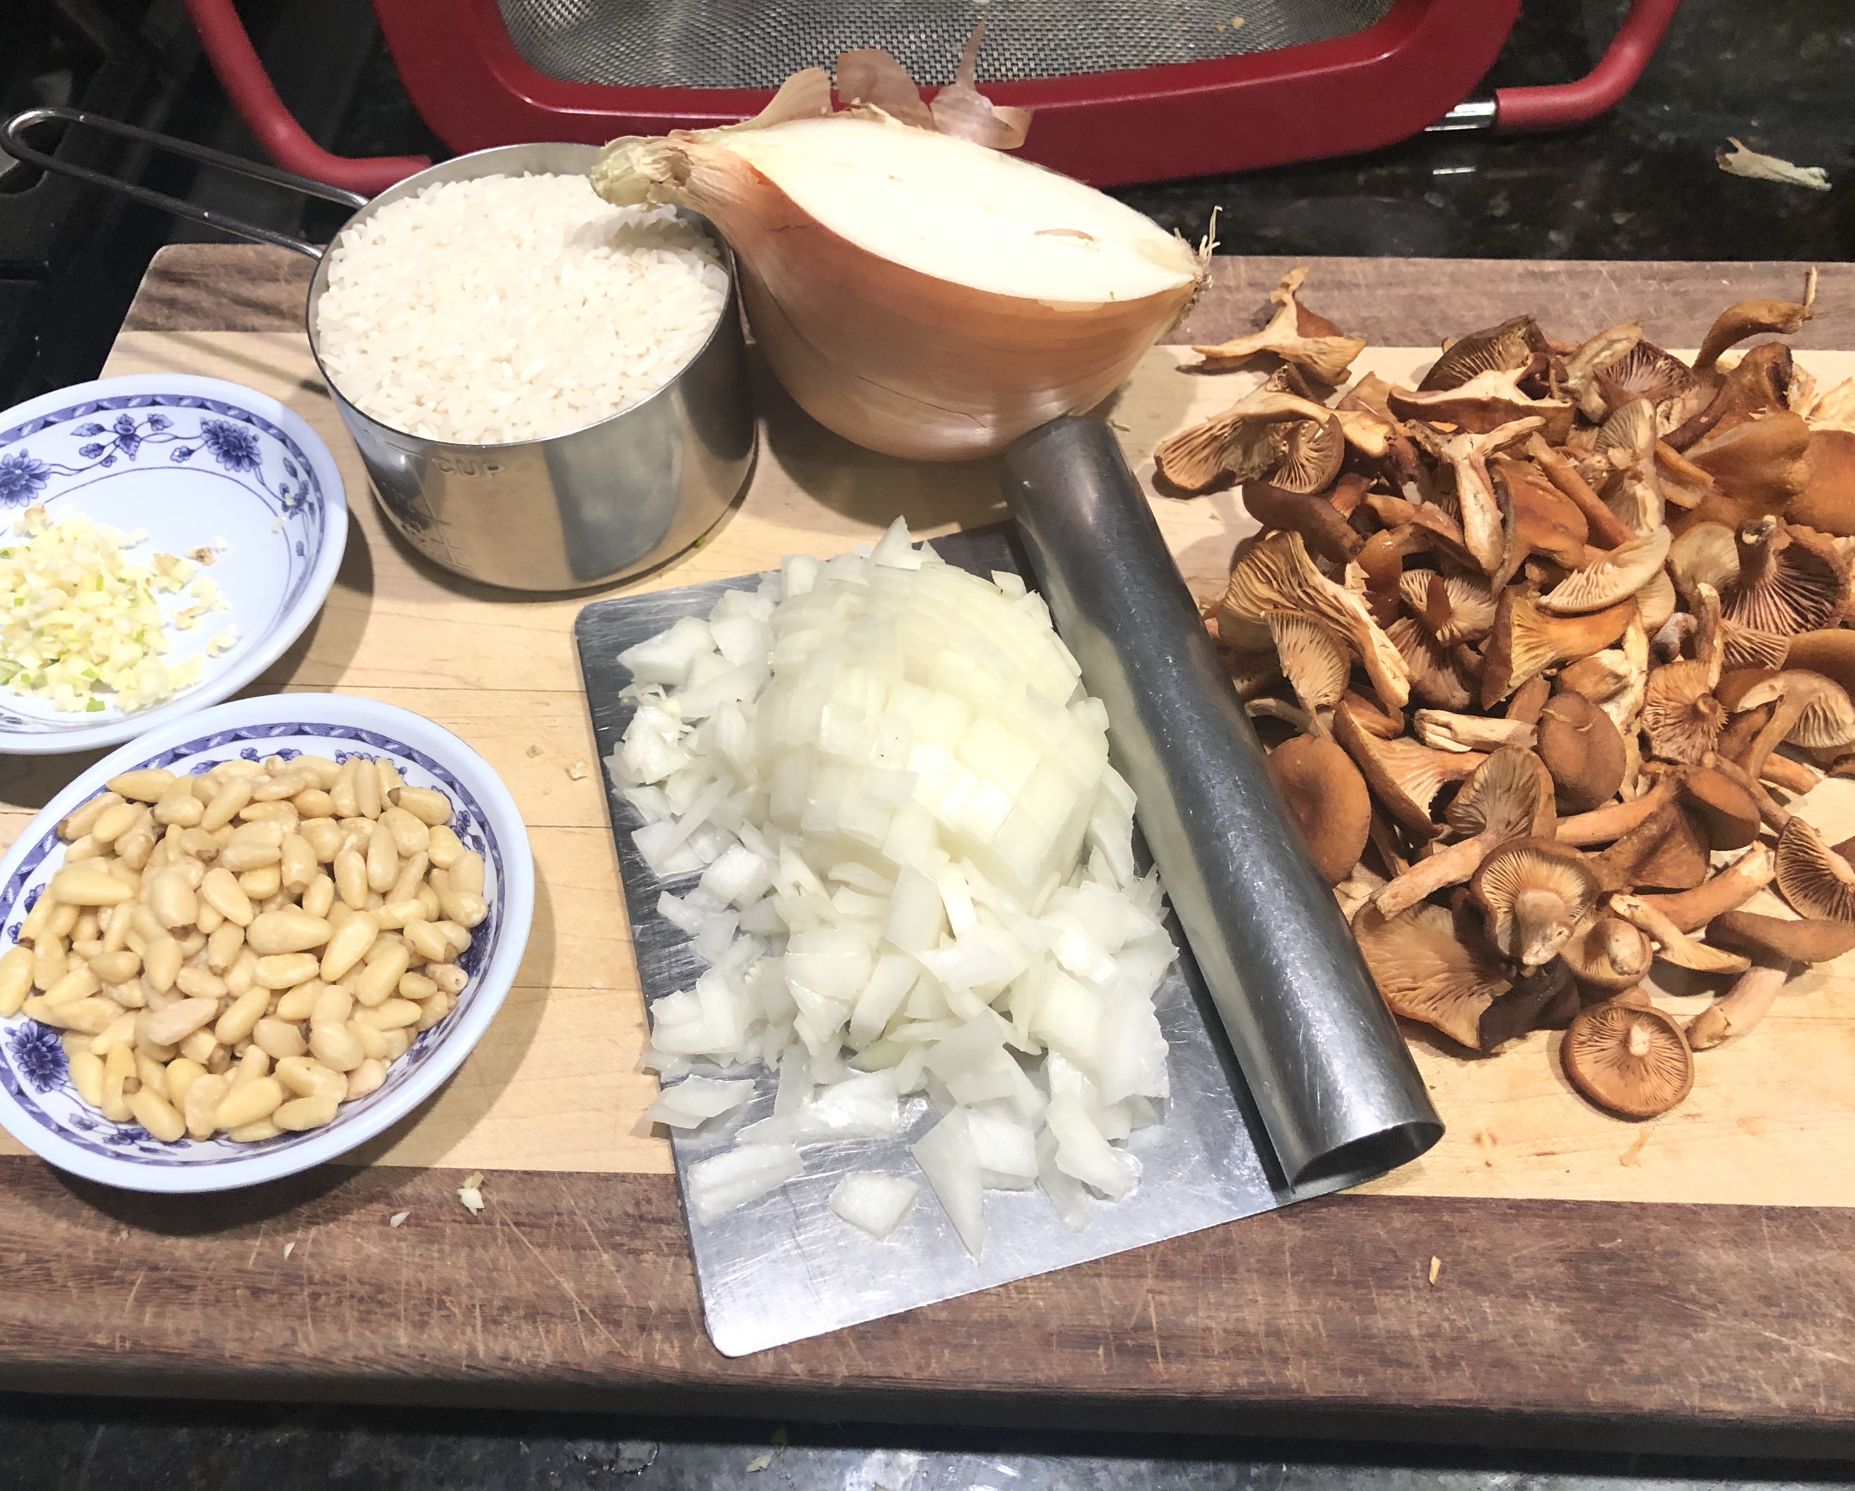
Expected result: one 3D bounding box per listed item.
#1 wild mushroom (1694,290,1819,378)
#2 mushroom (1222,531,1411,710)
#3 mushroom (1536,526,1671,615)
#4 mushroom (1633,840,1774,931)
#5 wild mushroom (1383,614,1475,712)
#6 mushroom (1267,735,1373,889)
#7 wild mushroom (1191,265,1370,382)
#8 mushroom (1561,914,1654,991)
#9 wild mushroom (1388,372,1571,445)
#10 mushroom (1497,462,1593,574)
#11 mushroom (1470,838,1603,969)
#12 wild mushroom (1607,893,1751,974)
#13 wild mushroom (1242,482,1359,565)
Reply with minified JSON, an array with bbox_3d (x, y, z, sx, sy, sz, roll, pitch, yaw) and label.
[{"bbox_3d":[0.179,-0.089,0.349,0.028,0.012,0.012,-31,24,2],"label":"wild mushroom"},{"bbox_3d":[0.074,-0.024,0.306,0.040,0.018,0.027,40,90,18],"label":"mushroom"},{"bbox_3d":[0.126,-0.033,0.299,0.026,0.010,0.017,-31,24,0],"label":"mushroom"},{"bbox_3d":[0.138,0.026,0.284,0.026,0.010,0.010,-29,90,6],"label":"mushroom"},{"bbox_3d":[0.095,-0.015,0.305,0.020,0.014,0.019,-1,75,6],"label":"wild mushroom"},{"bbox_3d":[0.069,0.011,0.288,0.021,0.013,0.025,-6,67,20],"label":"mushroom"},{"bbox_3d":[0.078,-0.093,0.356,0.037,0.019,0.018,1,57,2],"label":"wild mushroom"},{"bbox_3d":[0.113,0.035,0.268,0.014,0.014,0.014,0,83,9],"label":"mushroom"},{"bbox_3d":[0.113,-0.069,0.329,0.037,0.014,0.017,8,17,2],"label":"wild mushroom"},{"bbox_3d":[0.118,-0.044,0.309,0.017,0.013,0.021,12,65,-35],"label":"mushroom"},{"bbox_3d":[0.103,0.027,0.275,0.021,0.021,0.019,7,23,16],"label":"mushroom"},{"bbox_3d":[0.130,0.032,0.278,0.017,0.010,0.020,-42,102,0],"label":"wild mushroom"},{"bbox_3d":[0.073,-0.044,0.318,0.024,0.016,0.014,37,49,0],"label":"wild mushroom"}]

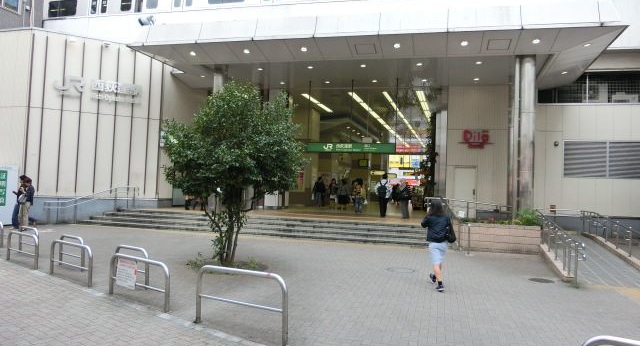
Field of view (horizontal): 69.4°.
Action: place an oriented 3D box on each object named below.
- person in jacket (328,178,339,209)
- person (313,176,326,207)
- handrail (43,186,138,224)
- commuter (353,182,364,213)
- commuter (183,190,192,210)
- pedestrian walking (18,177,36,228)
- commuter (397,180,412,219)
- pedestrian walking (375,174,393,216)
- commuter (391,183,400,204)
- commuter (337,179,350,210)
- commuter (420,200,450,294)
[{"bbox_3d":[0.764,1.117,24.635,0.500,1.600,0.360,2,-2,-6],"label":"person in jacket"},{"bbox_3d":[0.005,1.066,25.777,0.580,1.680,0.380,3,-2,-15],"label":"person"},{"bbox_3d":[-8.909,1.234,18.071,3.330,1.460,0.100,4,-3,-30],"label":"handrail"},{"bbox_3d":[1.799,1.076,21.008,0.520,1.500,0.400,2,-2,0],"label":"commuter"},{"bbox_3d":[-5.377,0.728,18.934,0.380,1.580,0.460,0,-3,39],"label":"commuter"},{"bbox_3d":[-9.019,0.971,14.286,0.420,1.650,0.480,3,-3,-18],"label":"pedestrian walking"},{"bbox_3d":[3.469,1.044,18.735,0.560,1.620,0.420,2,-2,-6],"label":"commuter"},{"bbox_3d":[2.534,0.898,18.379,0.620,1.740,0.420,2,-2,0],"label":"pedestrian walking"},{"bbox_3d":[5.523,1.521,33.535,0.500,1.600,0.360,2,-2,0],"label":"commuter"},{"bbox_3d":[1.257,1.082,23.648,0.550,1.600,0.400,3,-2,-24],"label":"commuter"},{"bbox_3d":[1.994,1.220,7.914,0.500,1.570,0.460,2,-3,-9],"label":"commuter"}]

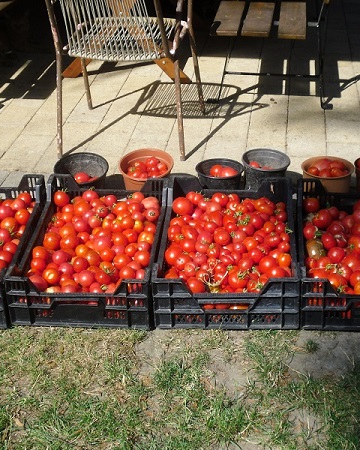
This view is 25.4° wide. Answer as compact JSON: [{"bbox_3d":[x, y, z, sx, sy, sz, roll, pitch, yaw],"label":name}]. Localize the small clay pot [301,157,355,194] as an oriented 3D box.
[{"bbox_3d":[0.510,-0.134,2.773,0.183,0.147,0.183,-1,30,1],"label":"small clay pot"}]

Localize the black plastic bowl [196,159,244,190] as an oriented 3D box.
[{"bbox_3d":[0.140,-0.130,2.781,0.165,0.150,0.165,-1,30,1],"label":"black plastic bowl"}]

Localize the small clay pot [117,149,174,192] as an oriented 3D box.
[{"bbox_3d":[-0.113,-0.142,2.795,0.192,0.168,0.192,-2,38,0],"label":"small clay pot"}]

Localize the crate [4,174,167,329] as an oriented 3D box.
[{"bbox_3d":[-0.259,0.066,2.449,0.400,0.165,0.600,1,30,4],"label":"crate"}]

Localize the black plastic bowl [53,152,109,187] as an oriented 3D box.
[{"bbox_3d":[-0.338,-0.135,2.806,0.189,0.157,0.189,-2,38,0],"label":"black plastic bowl"}]

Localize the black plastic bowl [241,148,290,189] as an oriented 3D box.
[{"bbox_3d":[0.301,-0.149,2.784,0.165,0.174,0.165,-1,30,1],"label":"black plastic bowl"}]

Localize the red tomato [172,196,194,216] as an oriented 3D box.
[{"bbox_3d":[0.009,-0.060,2.578,0.066,0.060,0.066,-2,30,0],"label":"red tomato"}]

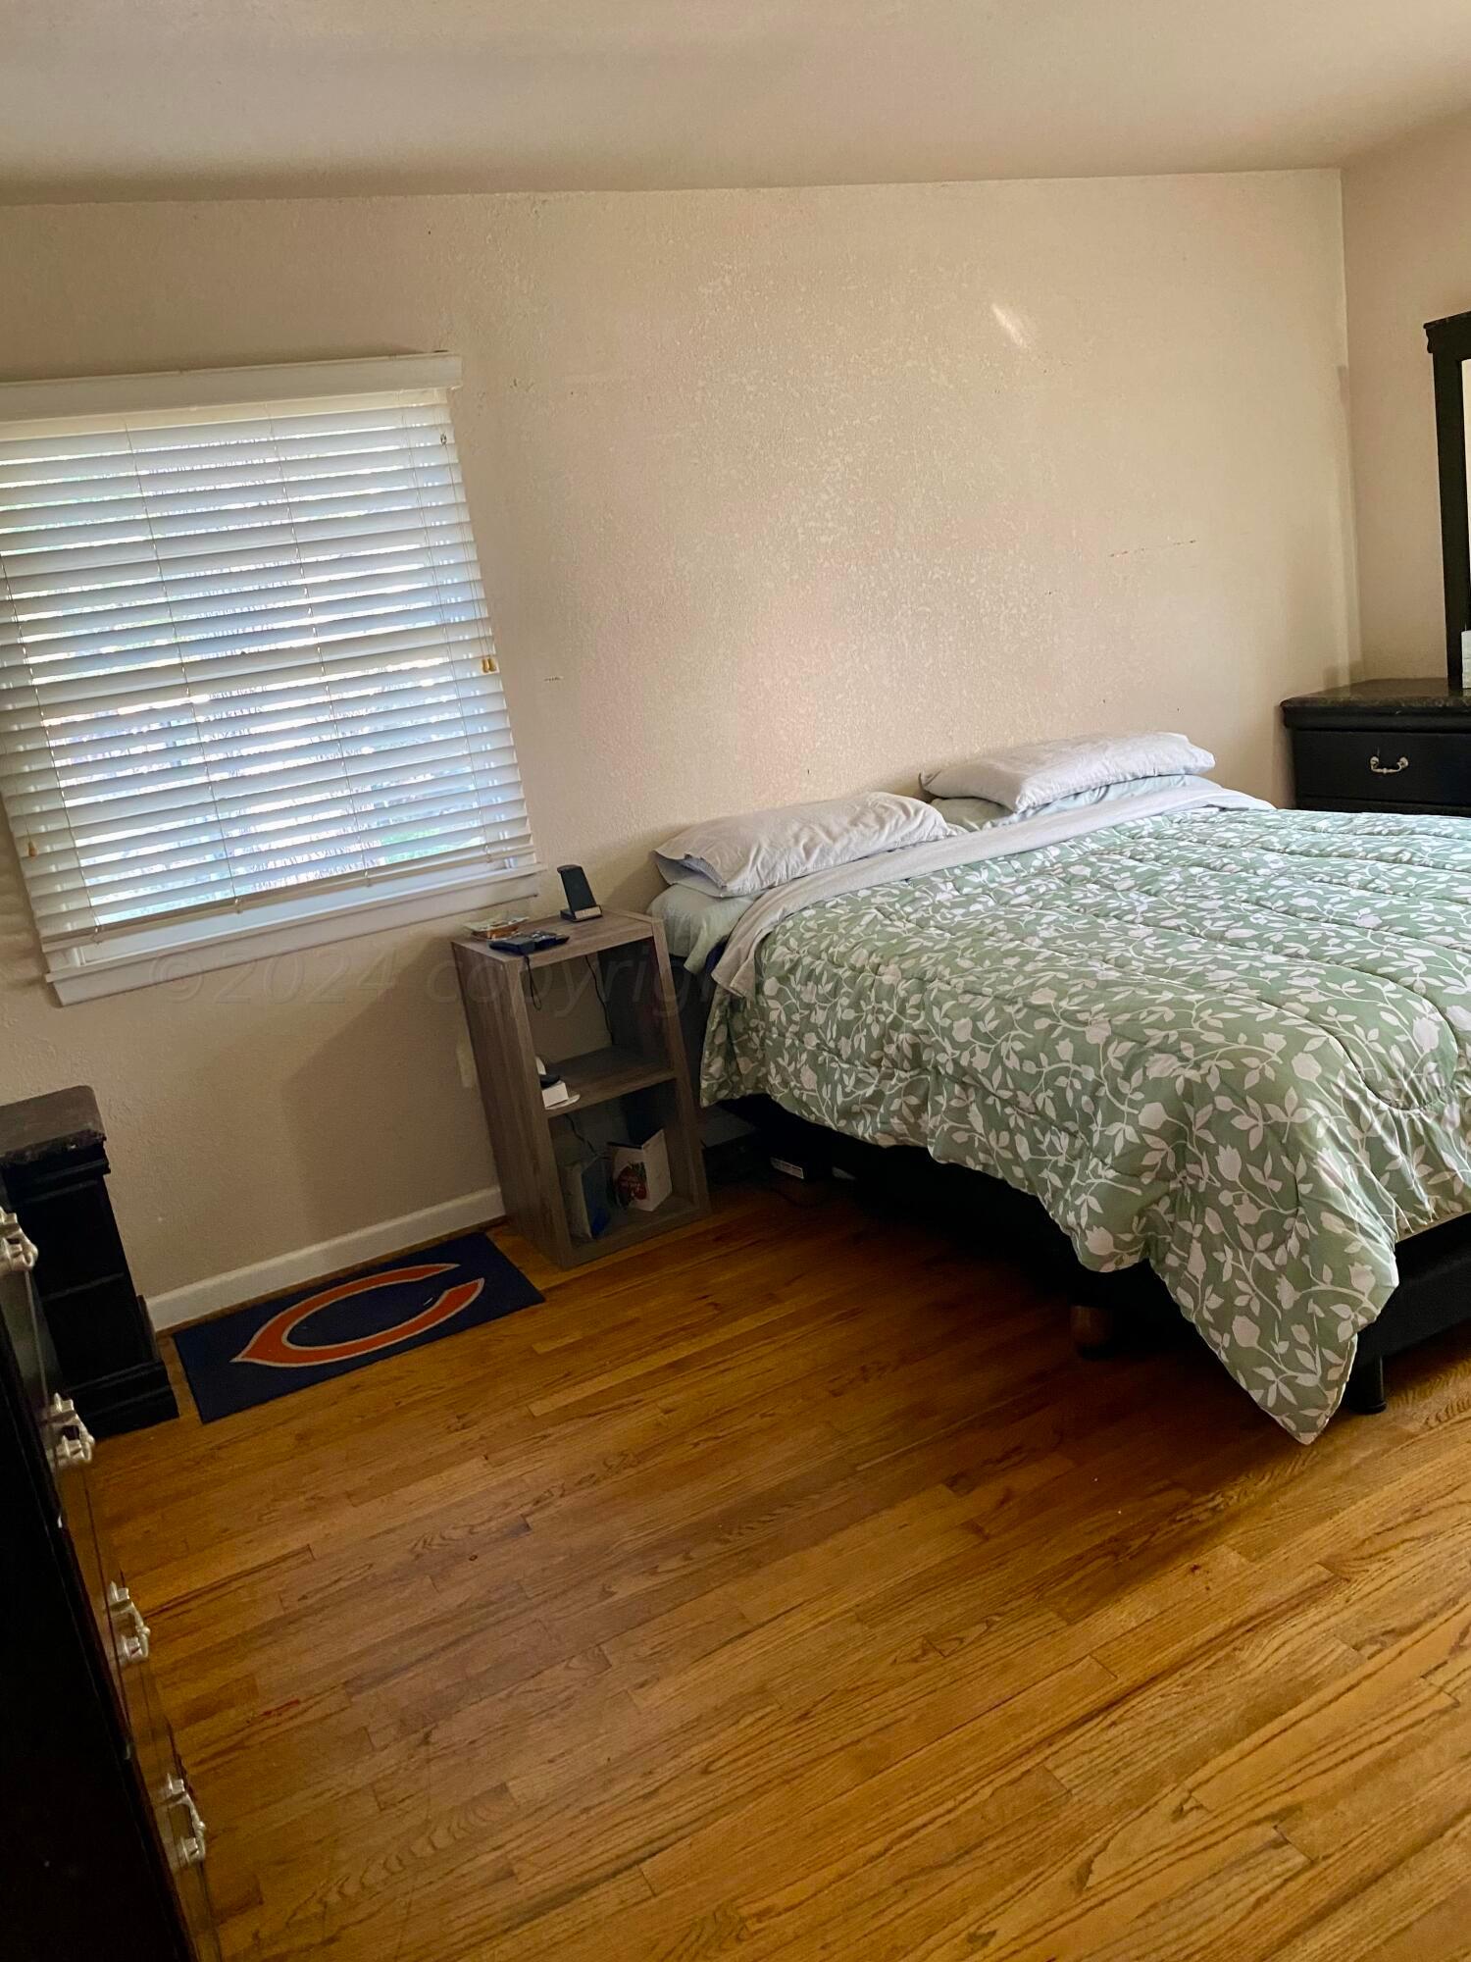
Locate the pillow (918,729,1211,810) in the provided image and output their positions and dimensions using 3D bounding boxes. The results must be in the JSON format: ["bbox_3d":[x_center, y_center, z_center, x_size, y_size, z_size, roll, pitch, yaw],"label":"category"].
[{"bbox_3d":[0.951,-0.604,4.162,0.710,0.130,0.460,-16,18,-25],"label":"pillow"}]

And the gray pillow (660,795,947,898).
[{"bbox_3d":[0.175,-0.368,3.772,0.690,0.135,0.460,-16,19,-25],"label":"gray pillow"}]

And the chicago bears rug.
[{"bbox_3d":[-0.870,0.771,3.385,0.755,0.010,0.510,-16,15,-25],"label":"chicago bears rug"}]

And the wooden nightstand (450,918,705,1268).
[{"bbox_3d":[-0.381,0.239,3.660,0.402,0.748,0.396,-16,16,-26],"label":"wooden nightstand"}]

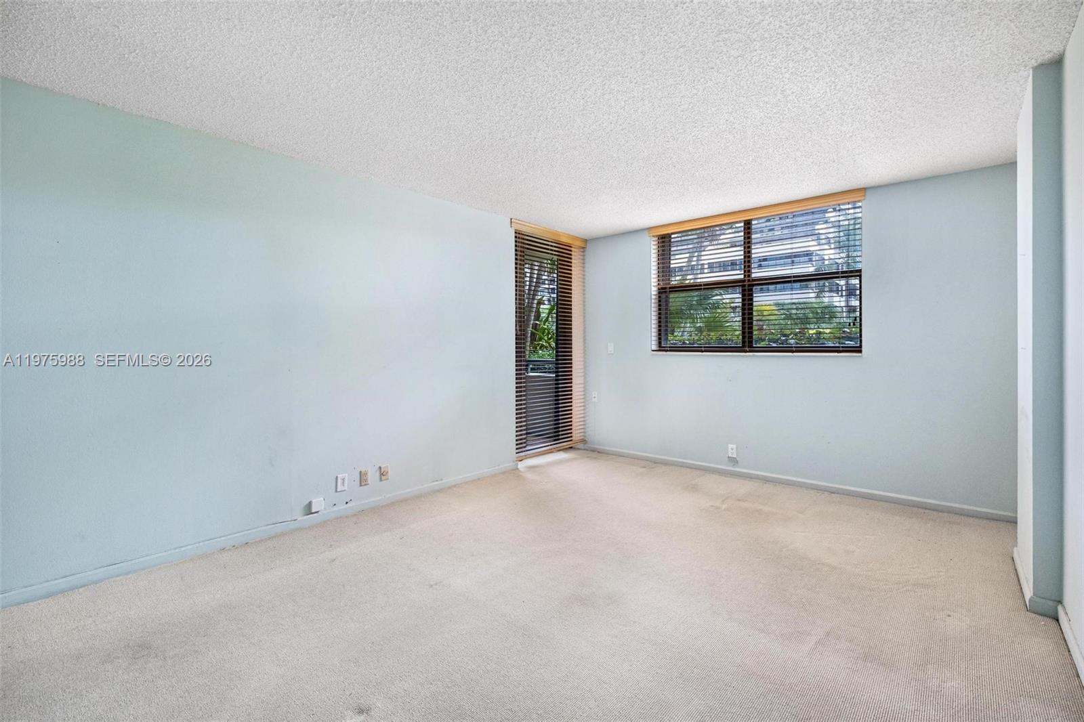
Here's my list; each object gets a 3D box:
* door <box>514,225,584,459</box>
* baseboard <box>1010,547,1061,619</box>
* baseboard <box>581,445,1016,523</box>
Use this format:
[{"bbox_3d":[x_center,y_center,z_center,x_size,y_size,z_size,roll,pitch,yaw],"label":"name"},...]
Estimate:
[{"bbox_3d":[0.130,-0.175,4.810,0.060,2.280,1.100,1,2,43],"label":"door"},{"bbox_3d":[2.450,1.080,2.250,0.105,0.073,0.710,1,2,43],"label":"baseboard"},{"bbox_3d":[1.820,1.032,4.145,3.570,0.075,0.018,1,2,40],"label":"baseboard"}]

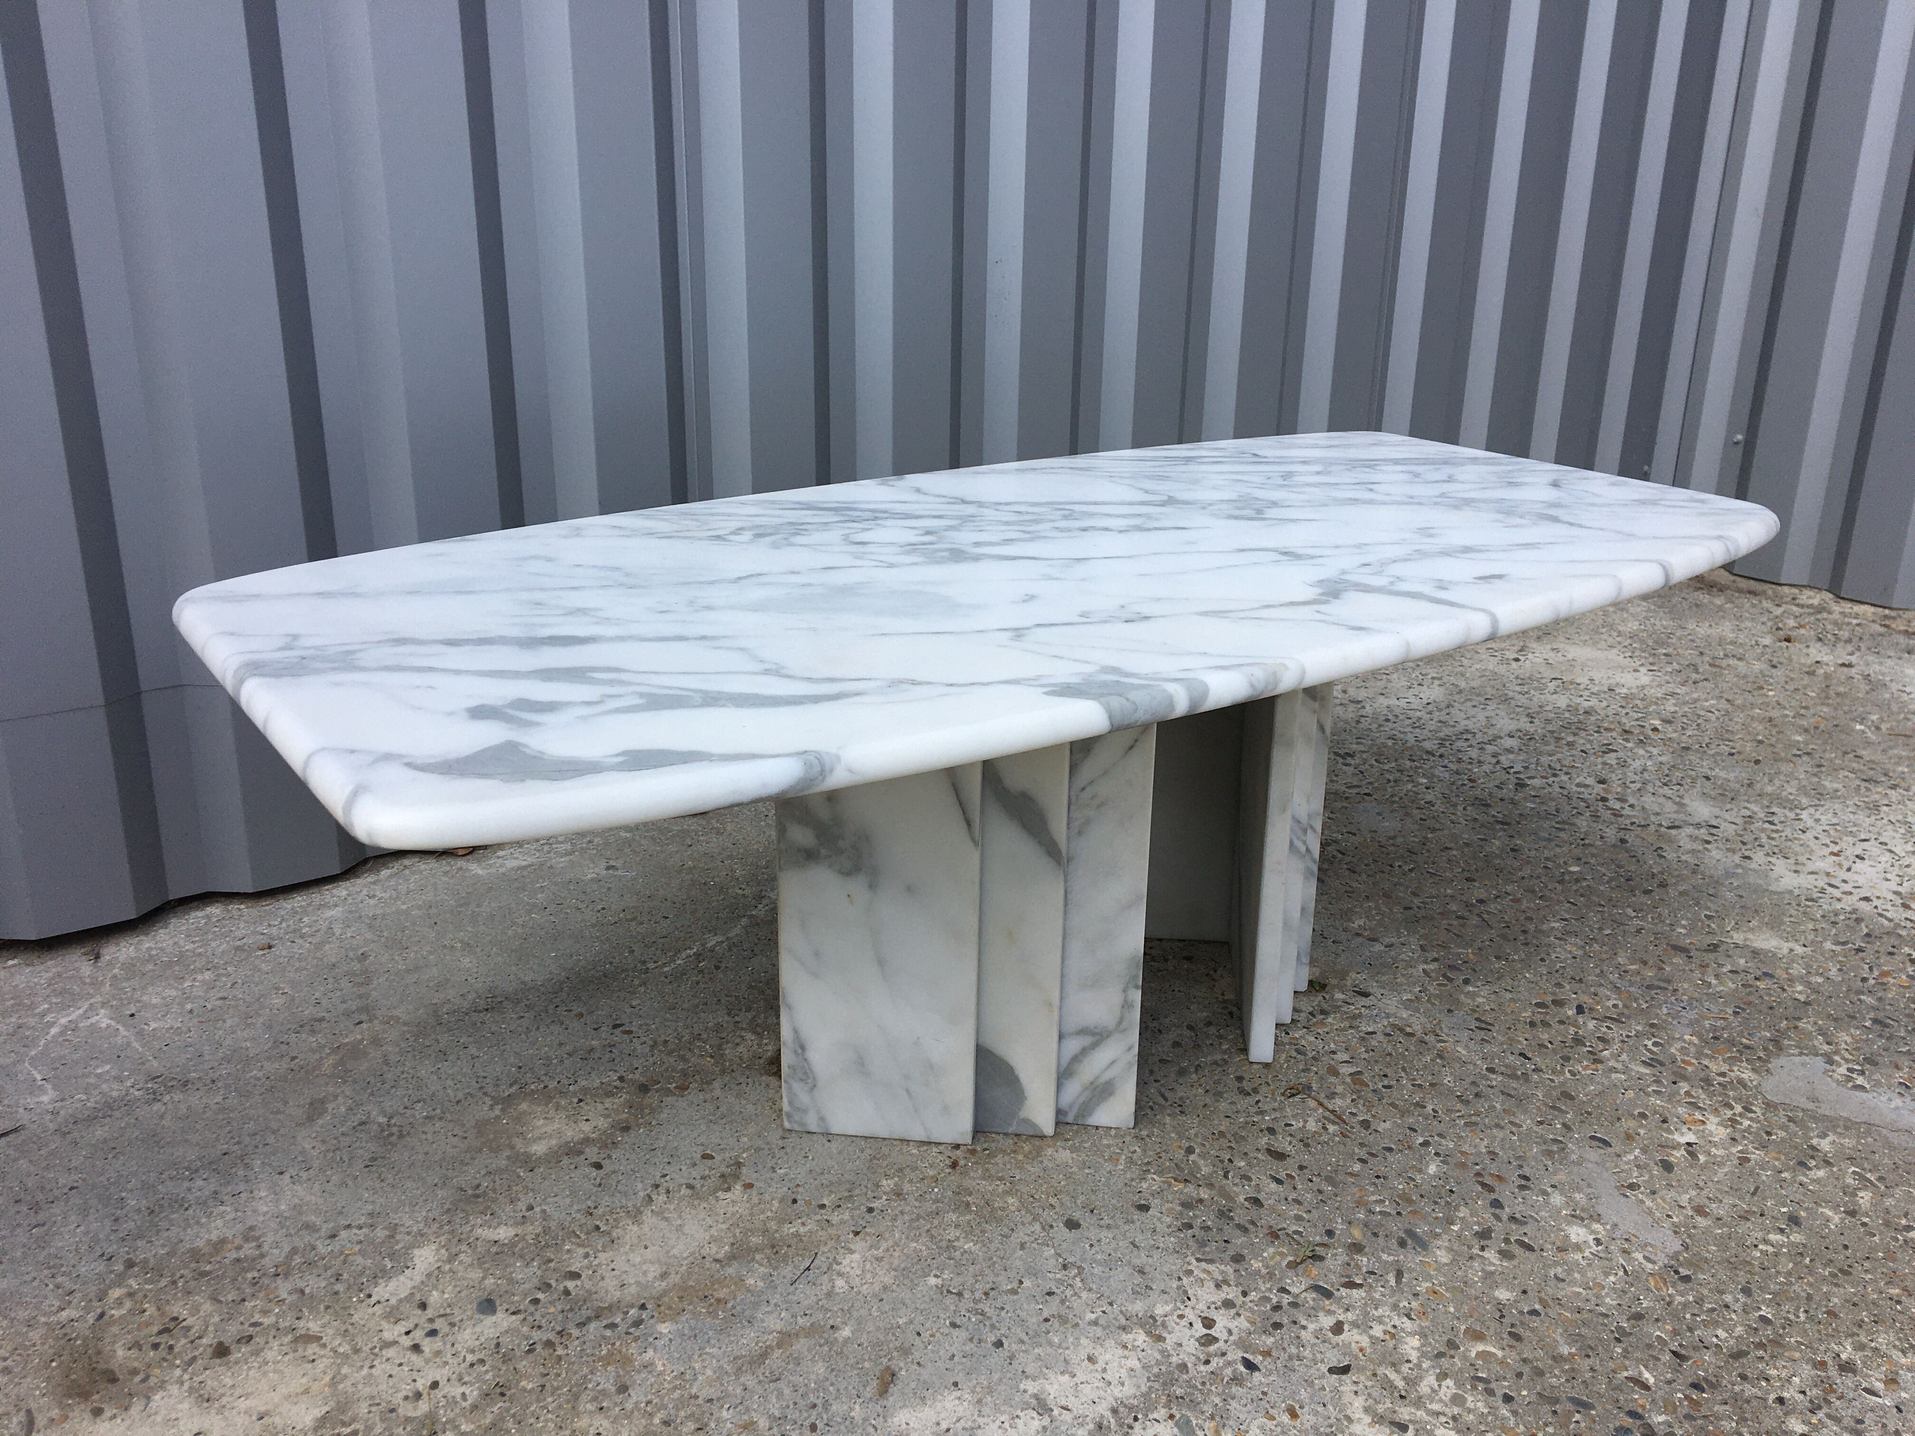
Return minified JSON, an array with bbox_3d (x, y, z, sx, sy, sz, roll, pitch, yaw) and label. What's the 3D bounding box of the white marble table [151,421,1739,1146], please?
[{"bbox_3d":[0.086,0.054,1.398,1.278,0.423,0.679,-13,23,-32],"label":"white marble table"}]

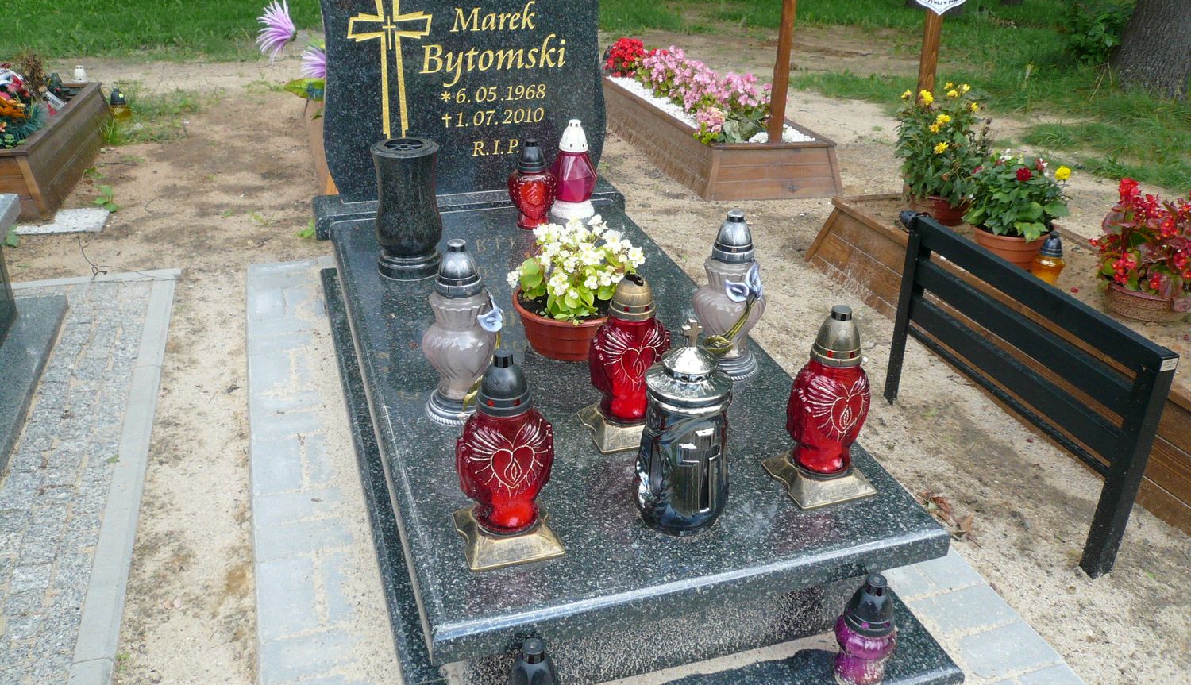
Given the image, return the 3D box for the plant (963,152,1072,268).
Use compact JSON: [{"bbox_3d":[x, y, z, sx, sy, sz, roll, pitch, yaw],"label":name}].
[{"bbox_3d":[1.162,-0.358,2.647,0.300,0.311,0.280,12,28,18],"label":"plant"}]

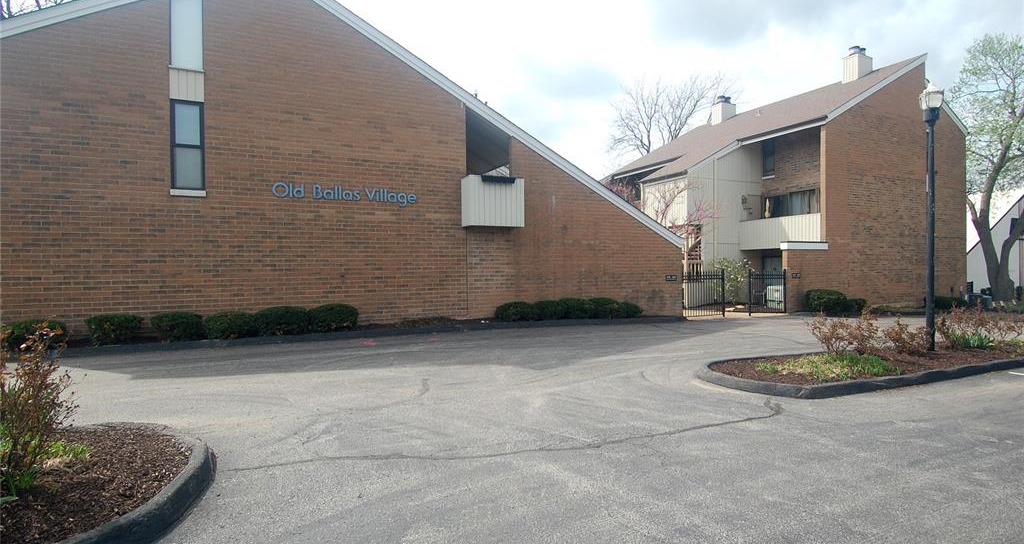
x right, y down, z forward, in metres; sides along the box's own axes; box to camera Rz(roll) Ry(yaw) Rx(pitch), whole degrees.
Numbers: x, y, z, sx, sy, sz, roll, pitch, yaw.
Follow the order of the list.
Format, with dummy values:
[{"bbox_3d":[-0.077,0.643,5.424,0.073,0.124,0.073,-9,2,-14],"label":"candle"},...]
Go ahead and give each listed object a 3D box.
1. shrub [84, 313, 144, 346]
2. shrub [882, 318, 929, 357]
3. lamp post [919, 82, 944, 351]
[{"bbox_3d":[-7.428,1.058,9.544,0.857,0.605,0.780,-1,1,-25],"label":"shrub"},{"bbox_3d":[6.666,1.074,8.650,0.720,0.660,0.680,-1,1,-25],"label":"shrub"},{"bbox_3d":[6.887,-0.912,8.400,0.320,4.400,0.320,0,0,17],"label":"lamp post"}]

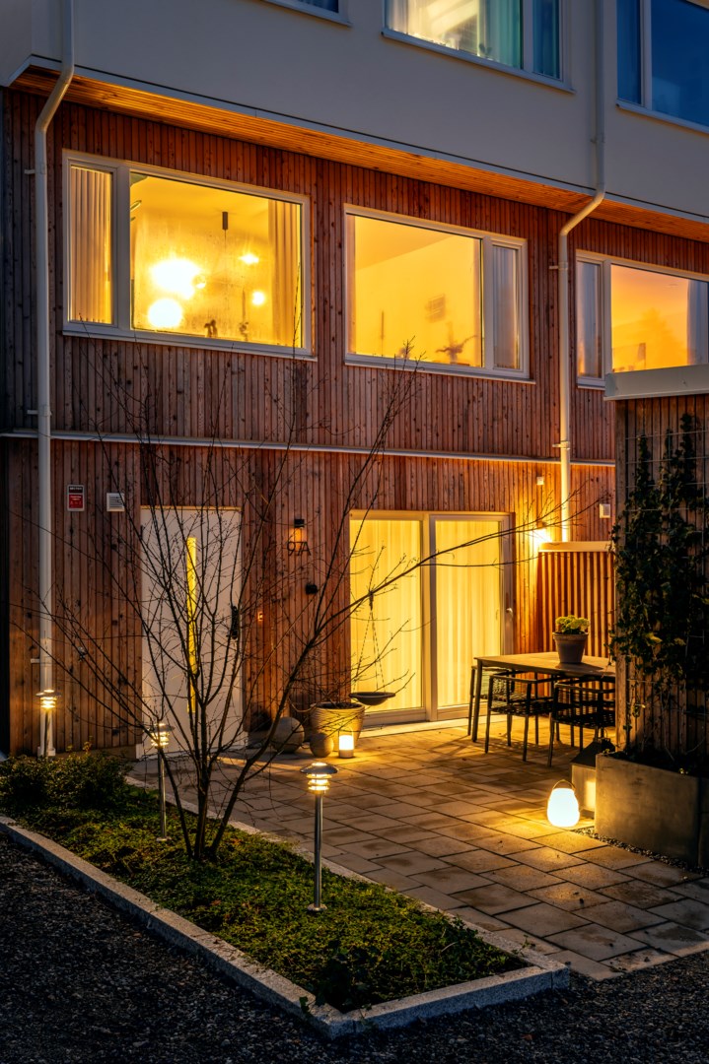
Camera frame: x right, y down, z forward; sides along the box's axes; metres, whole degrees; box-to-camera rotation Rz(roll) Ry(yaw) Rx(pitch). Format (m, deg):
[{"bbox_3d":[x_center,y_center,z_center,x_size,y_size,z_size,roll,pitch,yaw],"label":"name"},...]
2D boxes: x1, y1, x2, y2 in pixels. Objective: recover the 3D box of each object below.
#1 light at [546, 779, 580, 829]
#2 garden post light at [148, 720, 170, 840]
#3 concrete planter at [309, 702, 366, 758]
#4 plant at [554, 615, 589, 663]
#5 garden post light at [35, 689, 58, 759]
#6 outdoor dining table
[{"bbox_3d":[1.331,1.722,7.330,0.208,0.288,0.208,0,-1,0],"label":"light"},{"bbox_3d":[-1.162,1.512,6.970,0.183,0.704,0.183,0,-1,-34],"label":"garden post light"},{"bbox_3d":[-0.144,1.681,9.900,0.468,0.375,0.468,0,-1,0],"label":"concrete planter"},{"bbox_3d":[1.872,0.929,9.980,0.310,0.405,0.310,0,-1,0],"label":"plant"},{"bbox_3d":[-2.257,1.526,8.500,0.183,0.703,0.183,0,-1,-34],"label":"garden post light"},{"bbox_3d":[2.054,1.494,9.758,0.930,0.740,2.200,0,-1,-34],"label":"outdoor dining table"}]

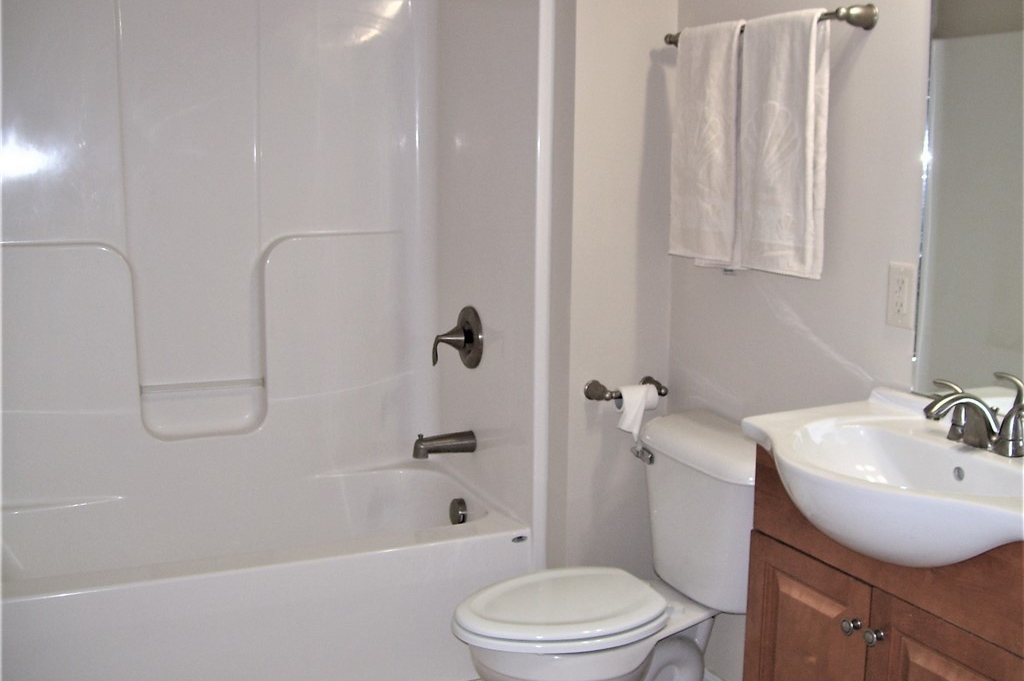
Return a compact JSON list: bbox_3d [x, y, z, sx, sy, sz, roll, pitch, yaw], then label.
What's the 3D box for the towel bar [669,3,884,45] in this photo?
[{"bbox_3d":[0.511,-0.643,2.203,0.090,0.050,0.635,-4,10,-24],"label":"towel bar"}]

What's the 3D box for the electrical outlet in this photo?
[{"bbox_3d":[0.710,-0.082,1.942,0.006,0.117,0.070,-4,10,-24],"label":"electrical outlet"}]

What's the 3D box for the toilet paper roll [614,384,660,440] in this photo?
[{"bbox_3d":[0.304,0.170,2.562,0.112,0.132,0.070,-4,10,-24],"label":"toilet paper roll"}]

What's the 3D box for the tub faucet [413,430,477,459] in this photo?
[{"bbox_3d":[-0.191,0.290,2.969,0.181,0.071,0.060,-4,10,-24],"label":"tub faucet"}]

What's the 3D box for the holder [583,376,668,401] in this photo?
[{"bbox_3d":[0.282,0.121,2.583,0.203,0.050,0.090,-4,10,-24],"label":"holder"}]

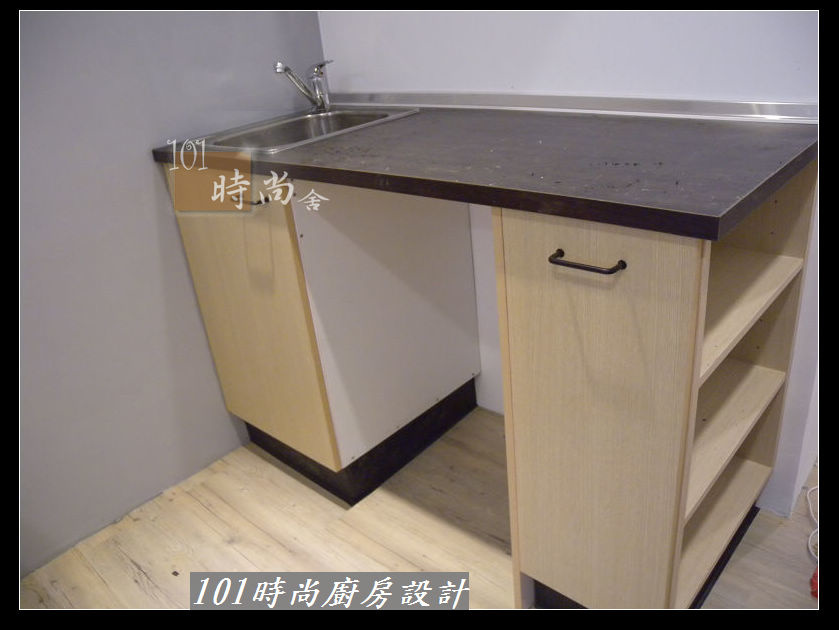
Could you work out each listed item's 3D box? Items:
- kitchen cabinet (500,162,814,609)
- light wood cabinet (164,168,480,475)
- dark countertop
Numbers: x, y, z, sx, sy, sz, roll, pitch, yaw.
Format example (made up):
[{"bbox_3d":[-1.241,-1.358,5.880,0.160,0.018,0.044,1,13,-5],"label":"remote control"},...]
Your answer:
[{"bbox_3d":[0.440,0.152,1.270,0.320,0.837,0.513,16,33,39],"label":"kitchen cabinet"},{"bbox_3d":[-0.220,-0.102,1.840,0.472,0.727,0.576,16,33,39],"label":"light wood cabinet"},{"bbox_3d":[0.047,-0.353,1.418,1.342,0.030,0.587,16,33,39],"label":"dark countertop"}]

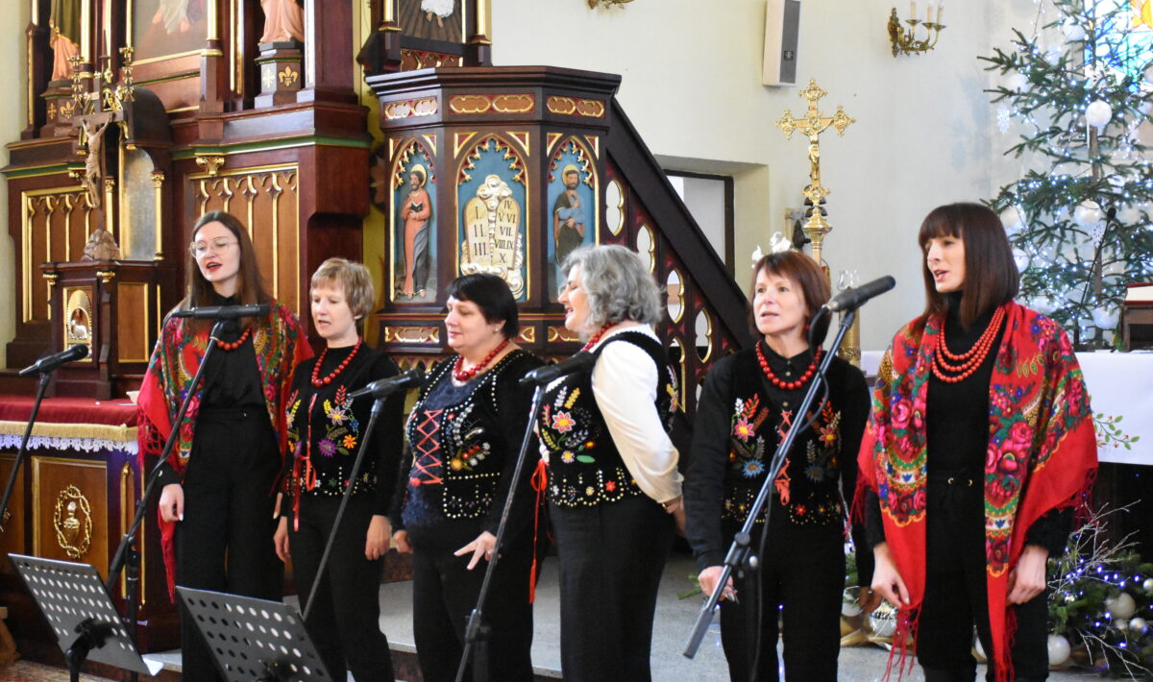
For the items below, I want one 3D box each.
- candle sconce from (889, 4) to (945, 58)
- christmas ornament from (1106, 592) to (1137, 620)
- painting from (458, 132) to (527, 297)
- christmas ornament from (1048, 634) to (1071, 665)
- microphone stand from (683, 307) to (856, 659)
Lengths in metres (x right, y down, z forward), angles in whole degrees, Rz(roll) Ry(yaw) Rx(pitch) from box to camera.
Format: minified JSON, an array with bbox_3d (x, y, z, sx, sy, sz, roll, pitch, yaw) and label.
[{"bbox_3d":[1.965,-1.810,10.480,0.320,0.340,0.330,-1,1,-44],"label":"candle sconce"},{"bbox_3d":[1.850,0.900,6.200,0.098,0.100,0.098,0,0,0],"label":"christmas ornament"},{"bbox_3d":[-0.347,-0.510,7.470,0.290,0.680,0.060,0,0,4],"label":"painting"},{"bbox_3d":[1.574,1.015,6.000,0.100,0.104,0.100,0,0,0],"label":"christmas ornament"},{"bbox_3d":[0.380,0.640,4.000,0.600,1.430,0.600,0,0,-18],"label":"microphone stand"}]

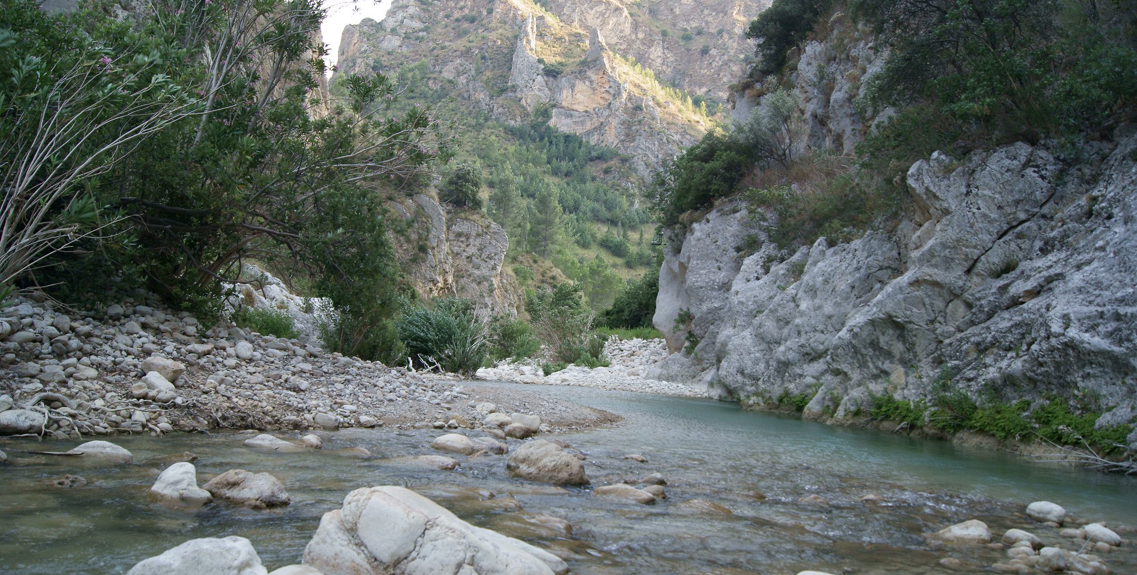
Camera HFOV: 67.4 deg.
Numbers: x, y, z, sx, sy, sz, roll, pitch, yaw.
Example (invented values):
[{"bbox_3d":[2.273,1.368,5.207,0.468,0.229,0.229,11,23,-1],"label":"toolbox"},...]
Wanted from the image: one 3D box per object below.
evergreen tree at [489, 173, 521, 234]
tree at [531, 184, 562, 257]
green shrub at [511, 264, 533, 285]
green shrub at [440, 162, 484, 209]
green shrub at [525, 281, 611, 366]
[{"bbox_3d":[-6.112,-7.946,82.000,2.980,6.220,2.980,0,-2,0],"label":"evergreen tree"},{"bbox_3d":[-2.171,-6.643,85.000,3.090,7.130,3.090,0,-2,0],"label":"tree"},{"bbox_3d":[-2.981,-0.831,55.000,1.390,1.330,1.320,0,-2,0],"label":"green shrub"},{"bbox_3d":[-6.029,-5.752,48.000,2.430,2.670,2.310,0,-2,0],"label":"green shrub"},{"bbox_3d":[-0.012,0.995,23.000,2.140,2.230,1.930,0,-2,0],"label":"green shrub"}]

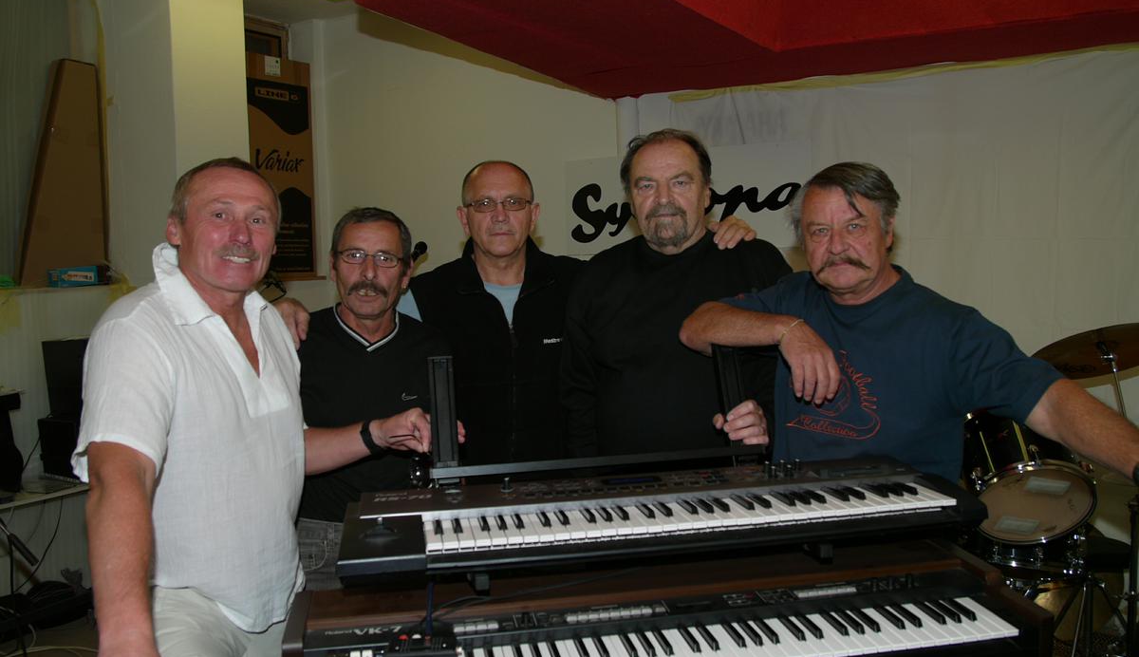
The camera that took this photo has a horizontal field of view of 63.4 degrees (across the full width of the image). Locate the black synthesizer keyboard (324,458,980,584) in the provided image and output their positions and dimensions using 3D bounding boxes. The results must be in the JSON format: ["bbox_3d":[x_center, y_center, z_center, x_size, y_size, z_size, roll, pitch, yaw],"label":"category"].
[{"bbox_3d":[0.148,0.297,1.512,1.012,0.090,0.290,-2,3,-11],"label":"black synthesizer keyboard"}]

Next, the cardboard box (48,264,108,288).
[{"bbox_3d":[-1.994,-0.206,3.731,0.085,0.072,0.205,1,5,29],"label":"cardboard box"}]

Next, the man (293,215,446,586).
[{"bbox_3d":[-0.383,0.586,1.949,0.510,1.680,0.420,-3,5,-12],"label":"man"}]

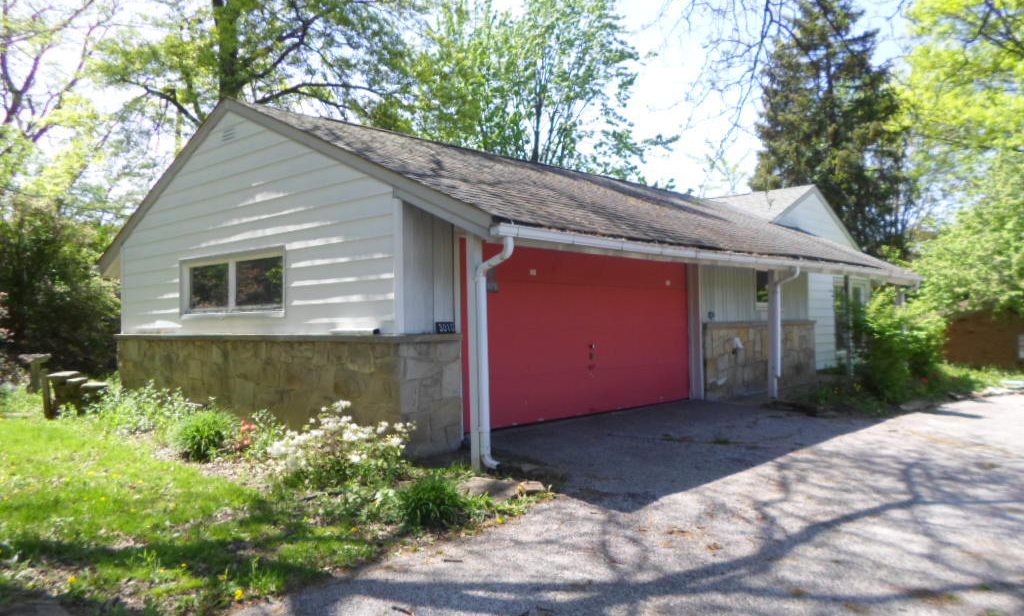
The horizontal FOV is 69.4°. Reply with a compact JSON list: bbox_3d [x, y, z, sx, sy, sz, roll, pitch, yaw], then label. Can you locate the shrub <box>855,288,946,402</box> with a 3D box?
[{"bbox_3d":[6.160,0.508,11.682,1.450,1.630,1.350,-2,-1,28],"label":"shrub"}]

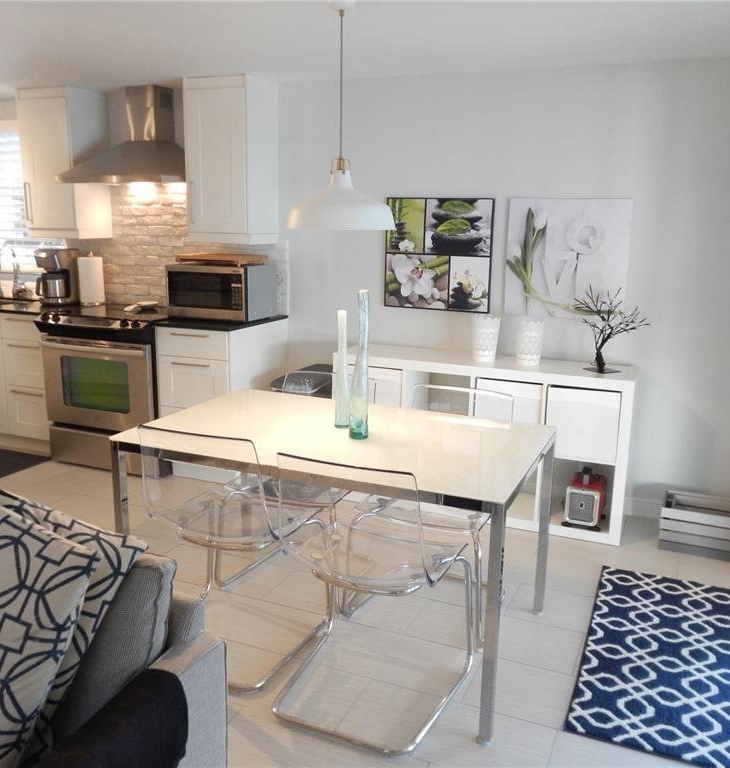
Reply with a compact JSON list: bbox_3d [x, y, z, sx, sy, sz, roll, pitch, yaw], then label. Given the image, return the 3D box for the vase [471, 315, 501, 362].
[{"bbox_3d":[0.611,-0.226,3.745,0.147,0.216,0.147,6,14,22],"label":"vase"}]

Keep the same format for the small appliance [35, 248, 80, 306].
[{"bbox_3d":[-1.994,-0.694,4.789,0.185,0.356,0.250,11,16,39],"label":"small appliance"}]

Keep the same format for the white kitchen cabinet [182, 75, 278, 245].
[{"bbox_3d":[-0.737,-1.229,4.125,0.400,0.869,0.311,6,13,22],"label":"white kitchen cabinet"}]

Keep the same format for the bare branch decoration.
[{"bbox_3d":[1.151,-0.255,3.491,0.355,0.391,0.280,6,13,22],"label":"bare branch decoration"}]

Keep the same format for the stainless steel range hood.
[{"bbox_3d":[-1.321,-1.426,4.257,0.760,0.540,0.485,6,14,22],"label":"stainless steel range hood"}]

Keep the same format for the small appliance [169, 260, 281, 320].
[{"bbox_3d":[-0.806,-0.530,4.209,0.519,0.296,0.360,6,13,22],"label":"small appliance"}]

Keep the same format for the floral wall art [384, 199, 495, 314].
[{"bbox_3d":[0.380,-0.687,3.932,0.586,0.580,0.028,6,14,22],"label":"floral wall art"}]

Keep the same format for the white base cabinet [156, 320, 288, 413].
[{"bbox_3d":[-0.794,0.087,4.241,0.455,0.874,0.629,6,13,22],"label":"white base cabinet"}]

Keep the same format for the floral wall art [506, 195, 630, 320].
[{"bbox_3d":[1.001,-0.624,3.675,0.588,0.580,0.028,6,14,22],"label":"floral wall art"}]

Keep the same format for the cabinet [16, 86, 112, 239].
[{"bbox_3d":[-1.841,-1.347,4.580,0.405,0.869,0.311,6,13,22],"label":"cabinet"}]

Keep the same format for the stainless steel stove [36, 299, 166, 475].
[{"bbox_3d":[-1.397,0.023,4.448,0.784,0.931,0.664,6,13,22],"label":"stainless steel stove"}]

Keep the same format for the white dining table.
[{"bbox_3d":[-0.079,0.539,2.693,1.350,0.746,0.848,6,14,22],"label":"white dining table"}]

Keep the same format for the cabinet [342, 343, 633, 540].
[{"bbox_3d":[0.585,0.266,3.827,1.487,0.789,0.390,6,13,22],"label":"cabinet"}]

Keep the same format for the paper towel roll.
[{"bbox_3d":[-1.759,-0.673,4.758,0.148,0.315,0.148,1,13,0],"label":"paper towel roll"}]

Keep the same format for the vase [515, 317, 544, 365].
[{"bbox_3d":[0.807,-0.208,3.632,0.132,0.228,0.132,6,13,22],"label":"vase"}]

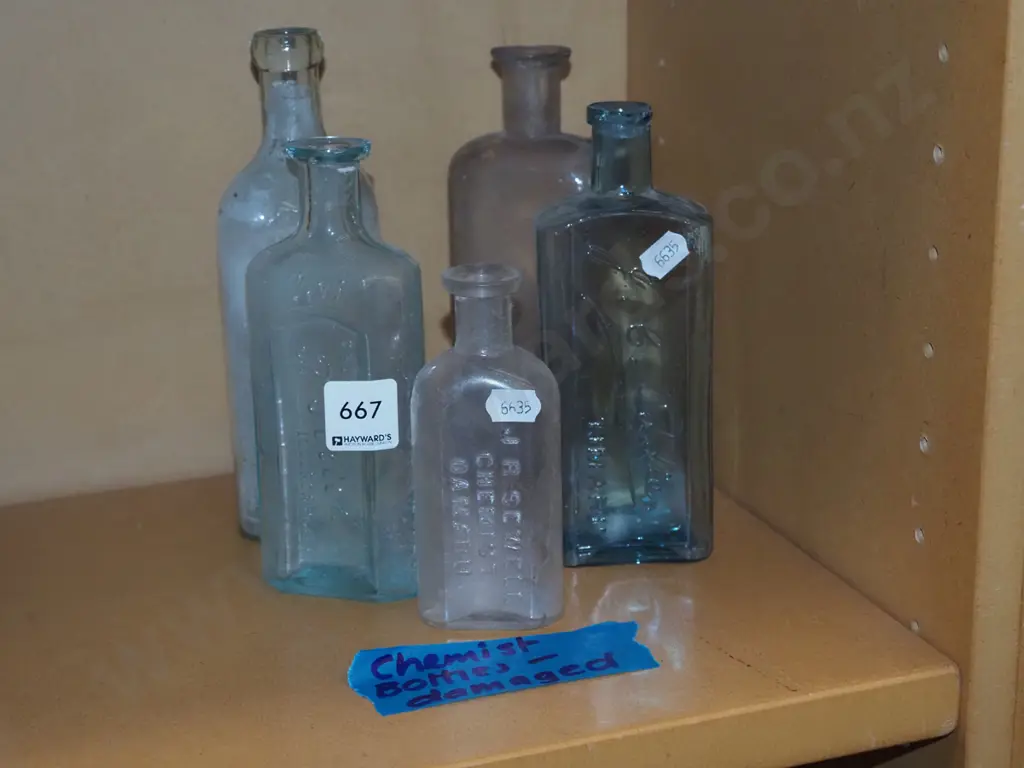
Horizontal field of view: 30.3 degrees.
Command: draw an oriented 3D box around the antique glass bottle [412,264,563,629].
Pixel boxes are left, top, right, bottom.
[{"bbox_3d":[-0.009,0.021,0.643,0.049,0.121,0.031,-1,17,0],"label":"antique glass bottle"}]

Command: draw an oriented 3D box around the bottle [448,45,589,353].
[{"bbox_3d":[0.009,-0.046,0.766,0.065,0.177,0.037,-1,17,0],"label":"bottle"}]

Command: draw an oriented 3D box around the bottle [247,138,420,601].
[{"bbox_3d":[-0.063,-0.004,0.677,0.060,0.164,0.037,4,18,15],"label":"bottle"}]

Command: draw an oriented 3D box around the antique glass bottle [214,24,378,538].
[{"bbox_3d":[-0.081,-0.038,0.734,0.066,0.195,0.044,-9,19,-25],"label":"antique glass bottle"}]

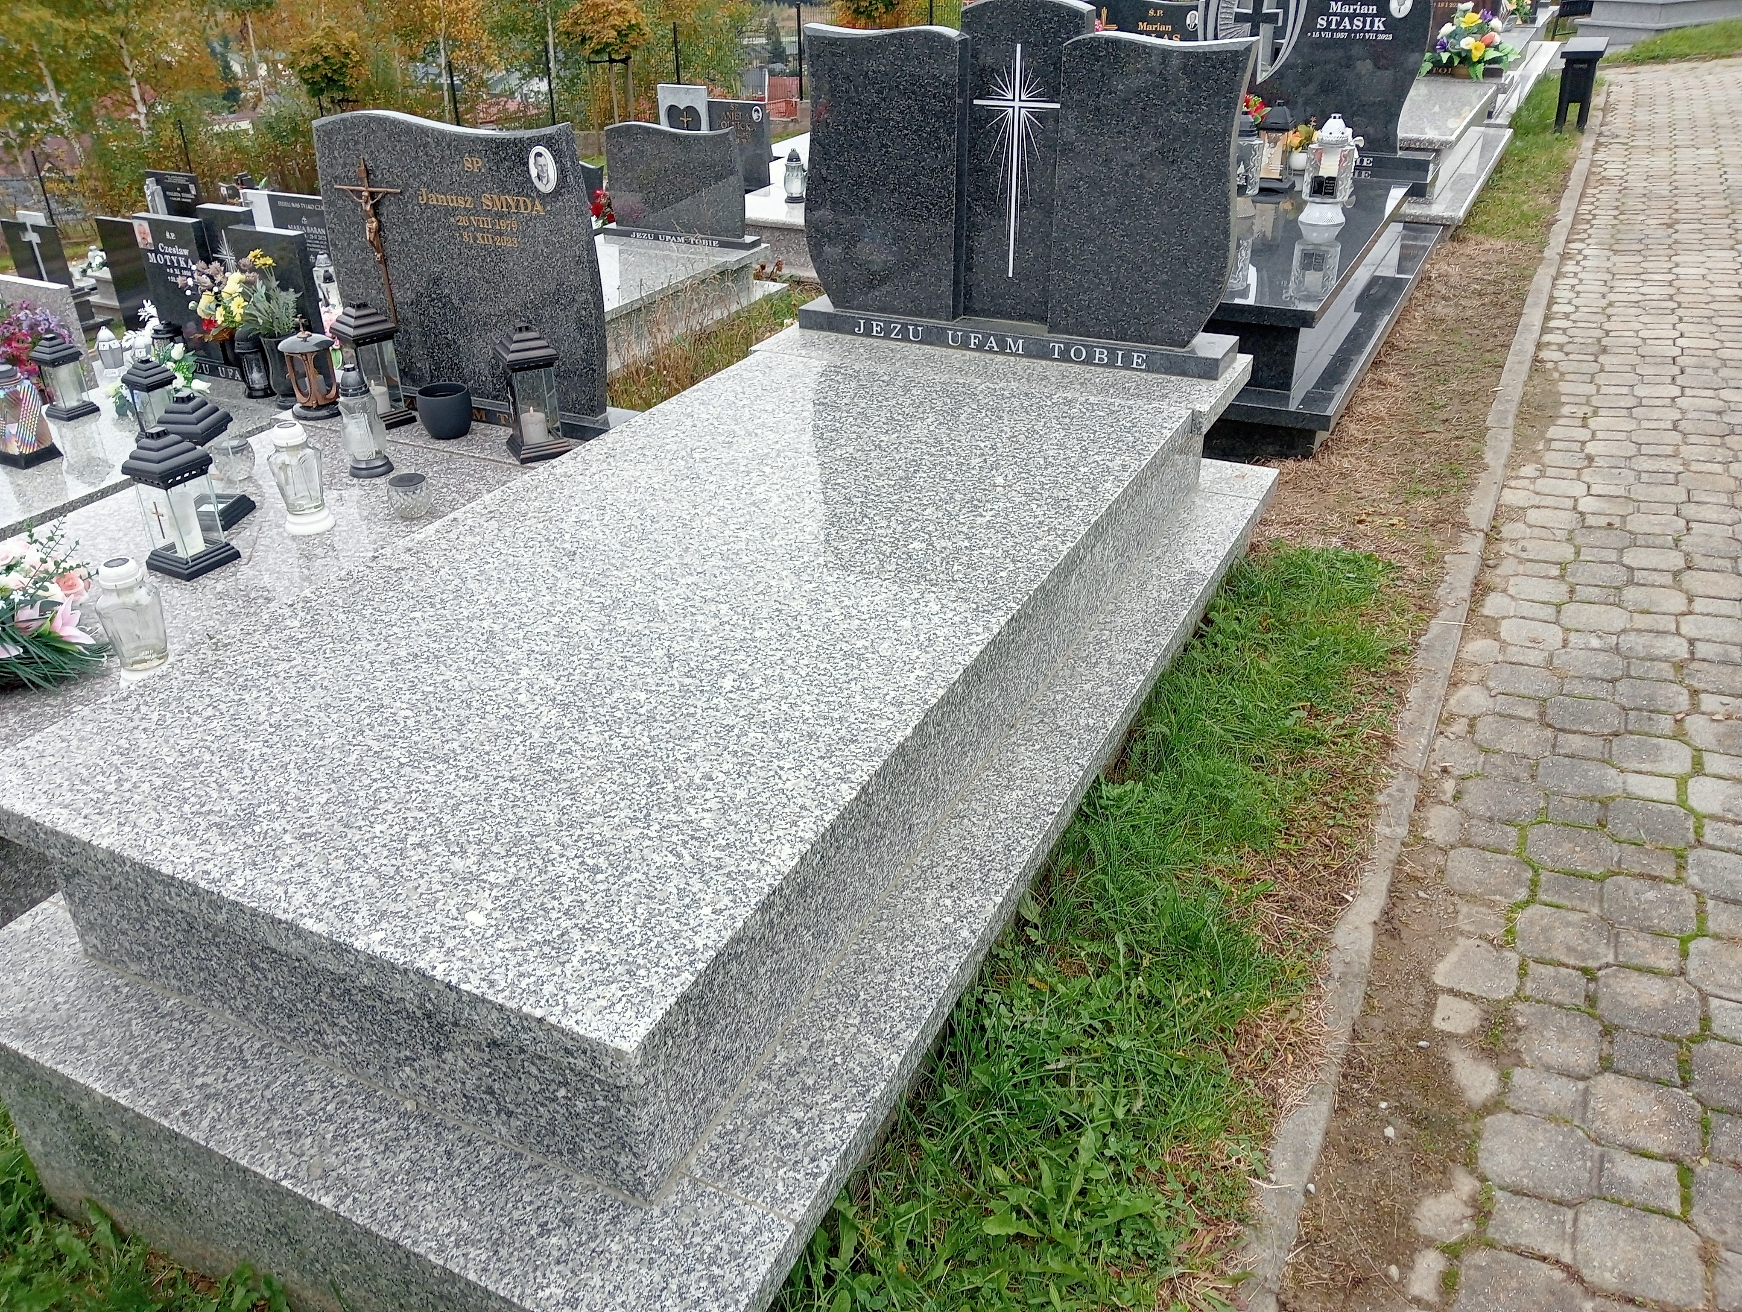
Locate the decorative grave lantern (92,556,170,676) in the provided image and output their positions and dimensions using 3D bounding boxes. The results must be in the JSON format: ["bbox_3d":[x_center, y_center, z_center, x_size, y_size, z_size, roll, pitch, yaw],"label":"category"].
[{"bbox_3d":[-1.135,-0.053,2.179,0.099,0.204,0.099,13,32,23],"label":"decorative grave lantern"}]

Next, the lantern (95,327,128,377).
[{"bbox_3d":[-2.357,-0.939,4.349,0.082,0.146,0.082,13,32,23],"label":"lantern"}]

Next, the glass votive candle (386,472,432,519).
[{"bbox_3d":[-0.901,-0.311,2.767,0.083,0.071,0.083,-1,29,0],"label":"glass votive candle"}]

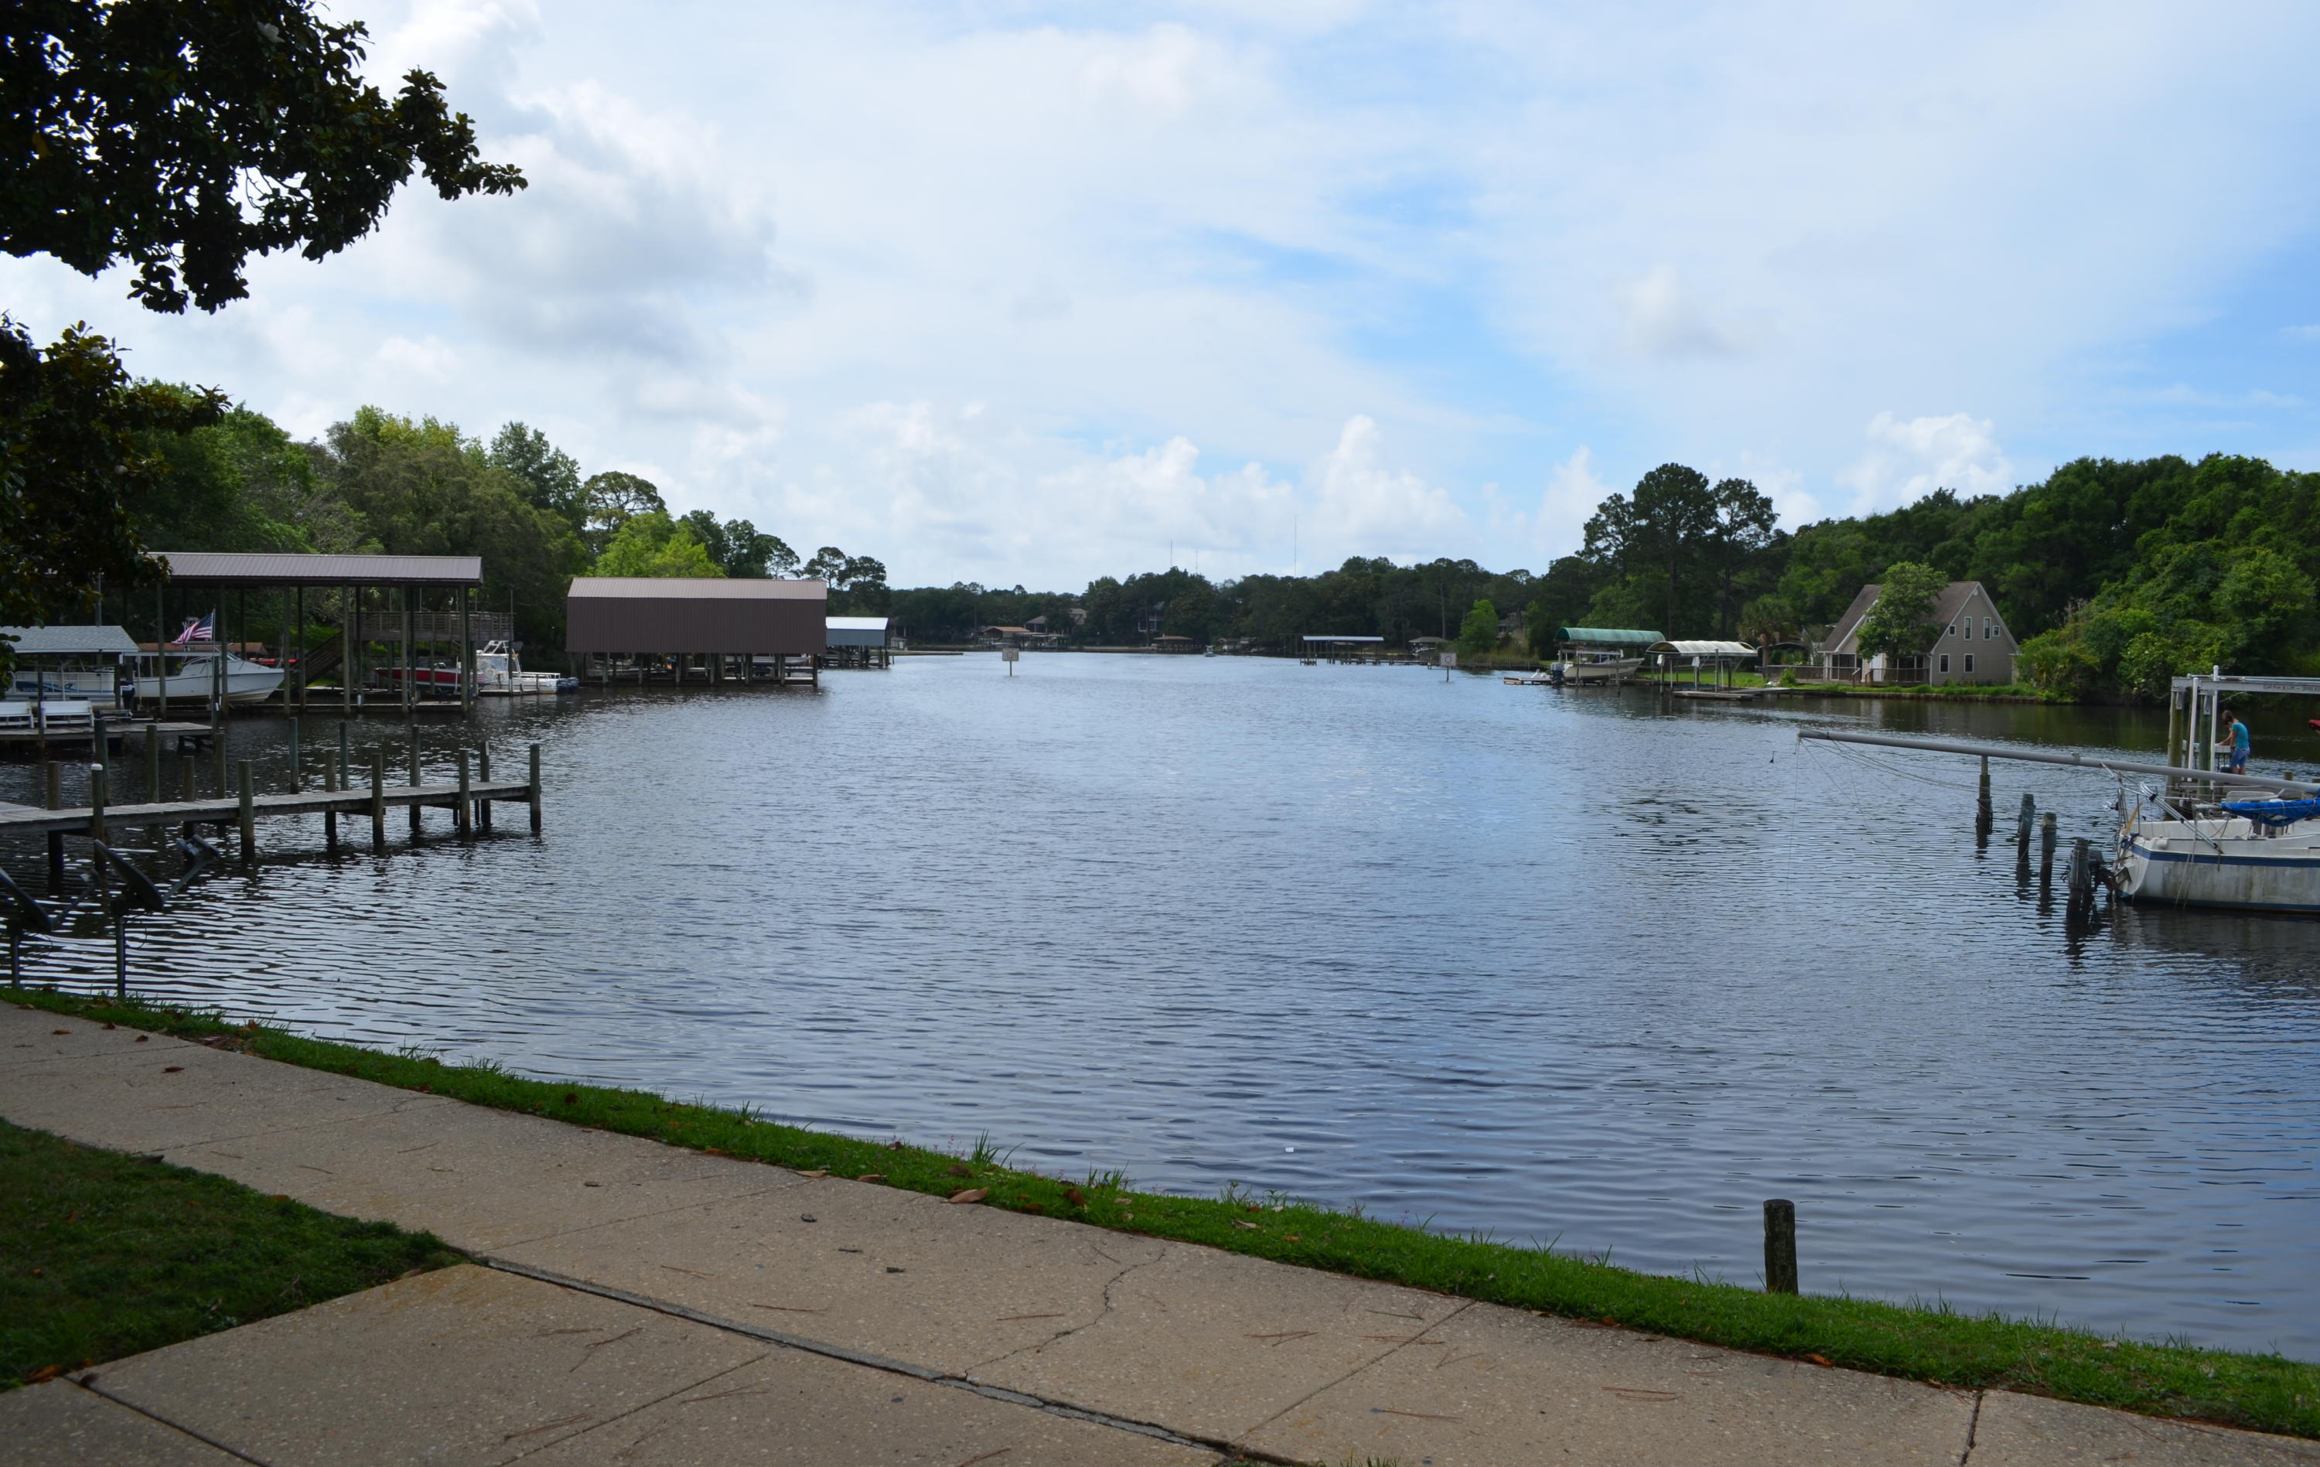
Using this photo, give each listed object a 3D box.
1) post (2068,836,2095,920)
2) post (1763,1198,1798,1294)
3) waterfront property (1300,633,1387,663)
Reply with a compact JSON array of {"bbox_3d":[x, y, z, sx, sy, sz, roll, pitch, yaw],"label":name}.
[{"bbox_3d":[13.523,2.102,25.500,0.340,1.120,0.340,1,3,0],"label":"post"},{"bbox_3d":[2.074,1.715,5.800,0.106,0.325,0.106,1,3,0],"label":"post"},{"bbox_3d":[30.199,-13.767,285.000,14.000,4.700,9.000,1,3,6],"label":"waterfront property"}]

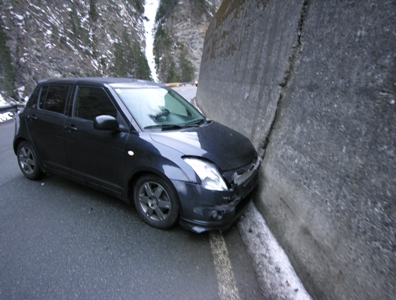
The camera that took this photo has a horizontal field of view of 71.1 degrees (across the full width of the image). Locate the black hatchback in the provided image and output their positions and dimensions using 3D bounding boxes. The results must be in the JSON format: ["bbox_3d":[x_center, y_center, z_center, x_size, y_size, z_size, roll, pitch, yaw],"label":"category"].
[{"bbox_3d":[-0.900,-0.210,3.900,3.650,1.490,1.700,10,14,31],"label":"black hatchback"}]

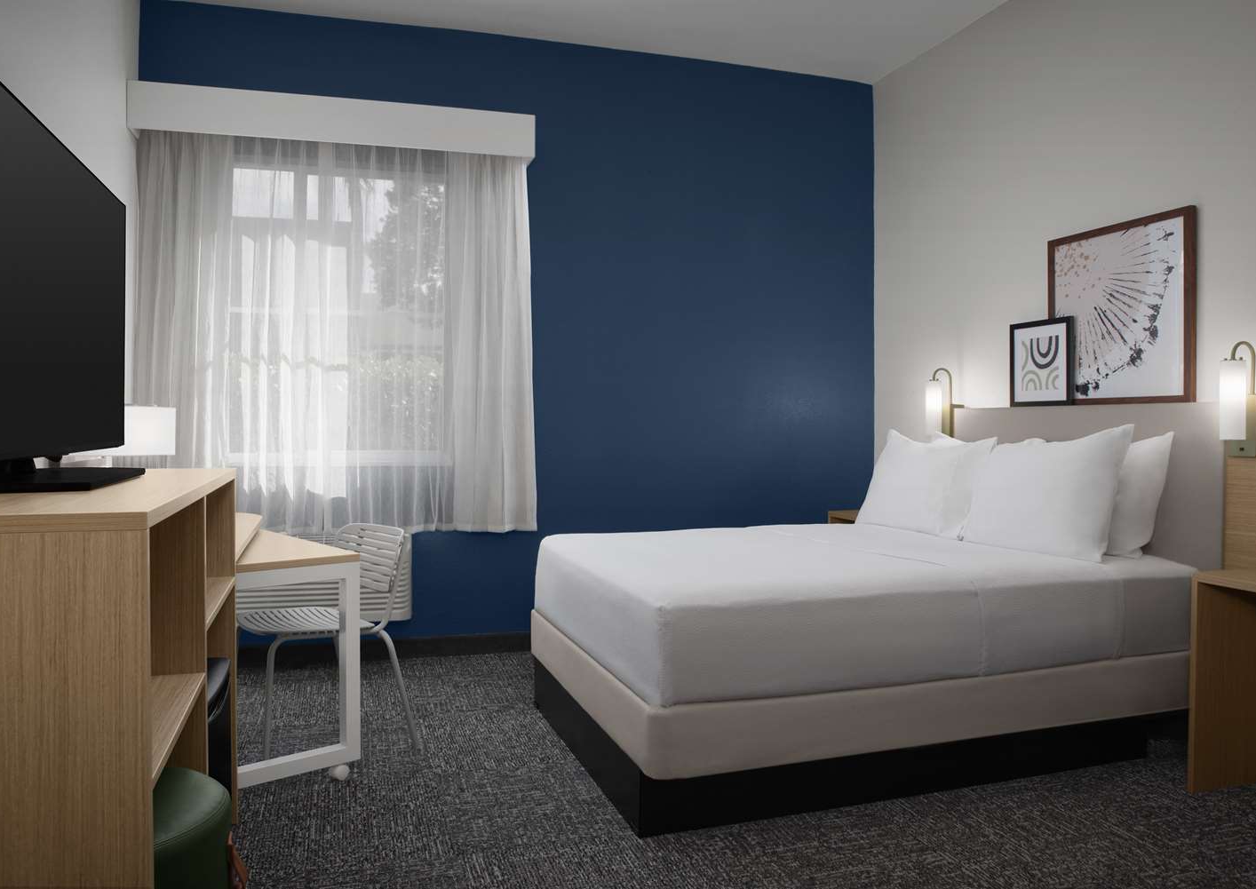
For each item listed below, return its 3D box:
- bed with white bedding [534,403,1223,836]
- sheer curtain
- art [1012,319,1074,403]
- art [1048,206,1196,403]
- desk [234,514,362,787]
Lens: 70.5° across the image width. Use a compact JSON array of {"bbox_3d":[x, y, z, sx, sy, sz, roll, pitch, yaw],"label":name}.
[{"bbox_3d":[0.843,0.458,3.377,2.145,1.210,1.440,-1,1,-18],"label":"bed with white bedding"},{"bbox_3d":[-1.270,-0.494,4.068,1.710,1.850,0.140,-1,1,-18],"label":"sheer curtain"},{"bbox_3d":[1.771,-0.347,3.814,0.025,0.363,0.325,-1,1,-18],"label":"art"},{"bbox_3d":[1.921,-0.508,3.498,0.030,0.700,0.680,-1,1,-18],"label":"art"},{"bbox_3d":[-1.444,0.695,3.234,0.760,0.760,1.330,-1,1,-25],"label":"desk"}]

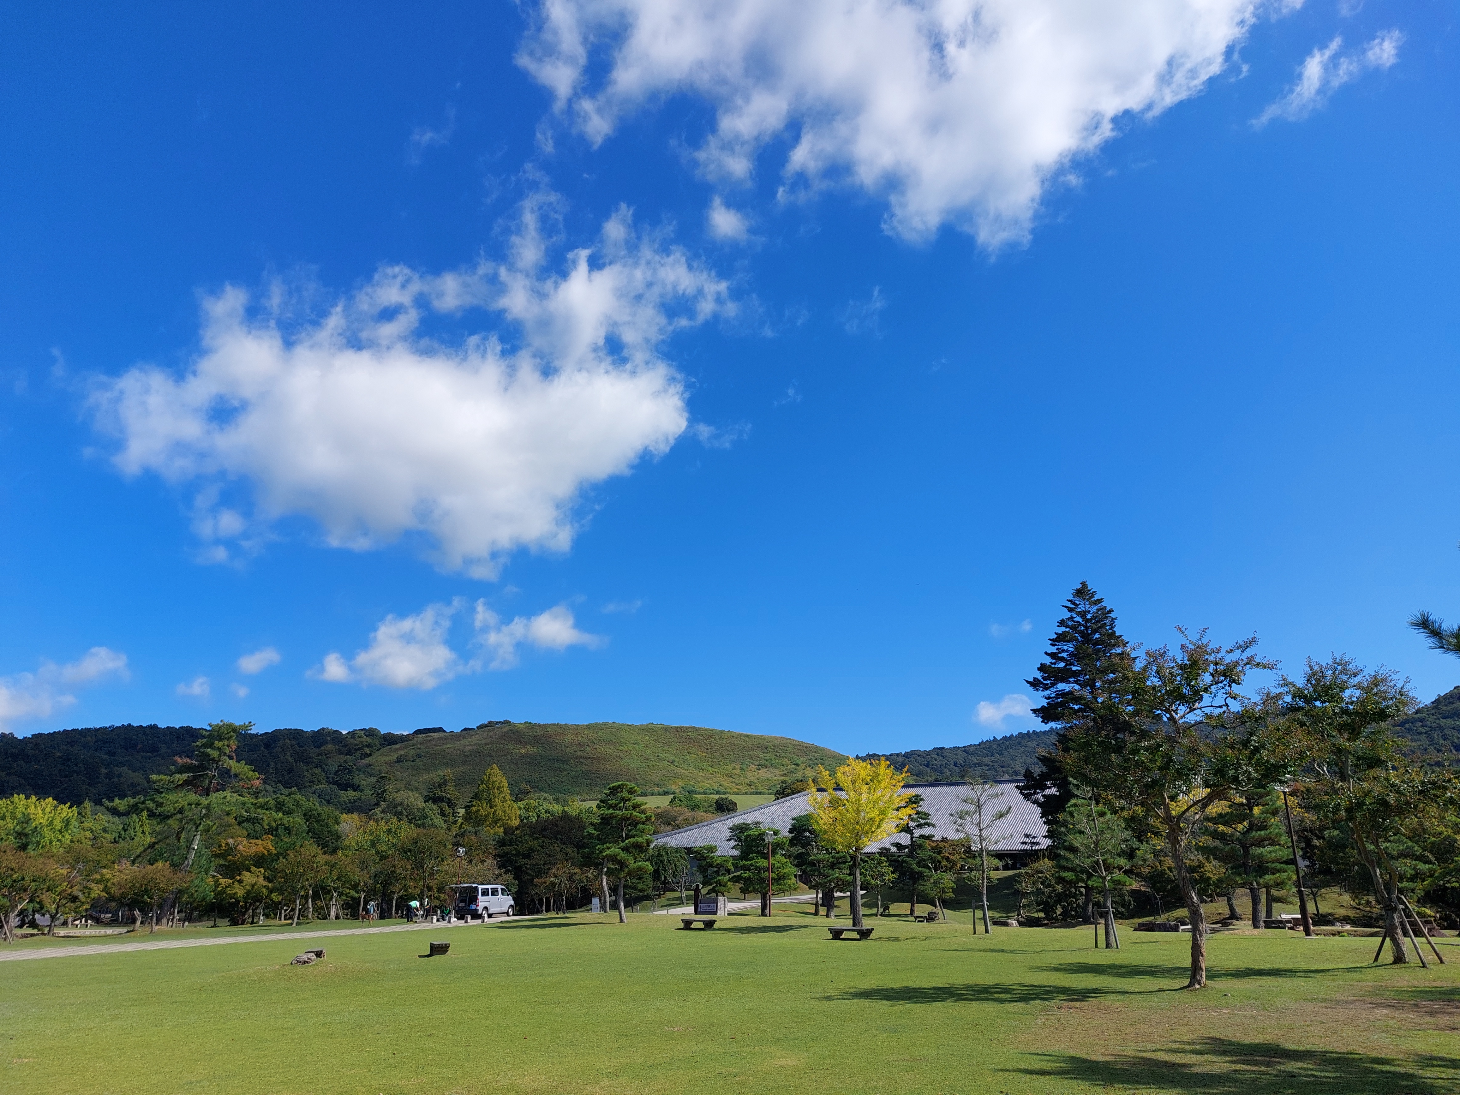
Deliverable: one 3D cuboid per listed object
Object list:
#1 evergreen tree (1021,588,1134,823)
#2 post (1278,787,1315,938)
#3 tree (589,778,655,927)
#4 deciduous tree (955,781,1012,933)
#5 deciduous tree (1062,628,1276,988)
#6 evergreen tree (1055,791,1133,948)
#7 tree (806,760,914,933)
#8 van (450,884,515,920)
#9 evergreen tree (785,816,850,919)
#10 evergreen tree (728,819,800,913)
[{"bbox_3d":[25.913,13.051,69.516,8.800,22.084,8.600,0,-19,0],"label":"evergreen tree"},{"bbox_3d":[19.527,10.785,34.904,0.500,4.981,0.500,0,-19,0],"label":"post"},{"bbox_3d":[-5.402,15.233,50.793,3.275,6.798,3.111,0,-19,0],"label":"tree"},{"bbox_3d":[9.882,11.921,39.261,2.221,5.631,2.110,0,-19,0],"label":"deciduous tree"},{"bbox_3d":[7.799,4.411,17.836,3.790,6.160,3.601,0,-19,0],"label":"deciduous tree"},{"bbox_3d":[10.605,9.284,29.385,2.295,4.325,2.180,0,-19,0],"label":"evergreen tree"},{"bbox_3d":[5.513,12.157,41.816,4.545,6.835,4.317,0,-19,0],"label":"tree"},{"bbox_3d":[-14.974,21.724,62.192,1.680,1.920,4.250,-7,-20,20],"label":"van"},{"bbox_3d":[5.182,18.571,59.175,3.746,5.822,3.559,0,-19,0],"label":"evergreen tree"},{"bbox_3d":[1.994,19.651,61.974,4.342,5.525,4.125,0,-19,0],"label":"evergreen tree"}]

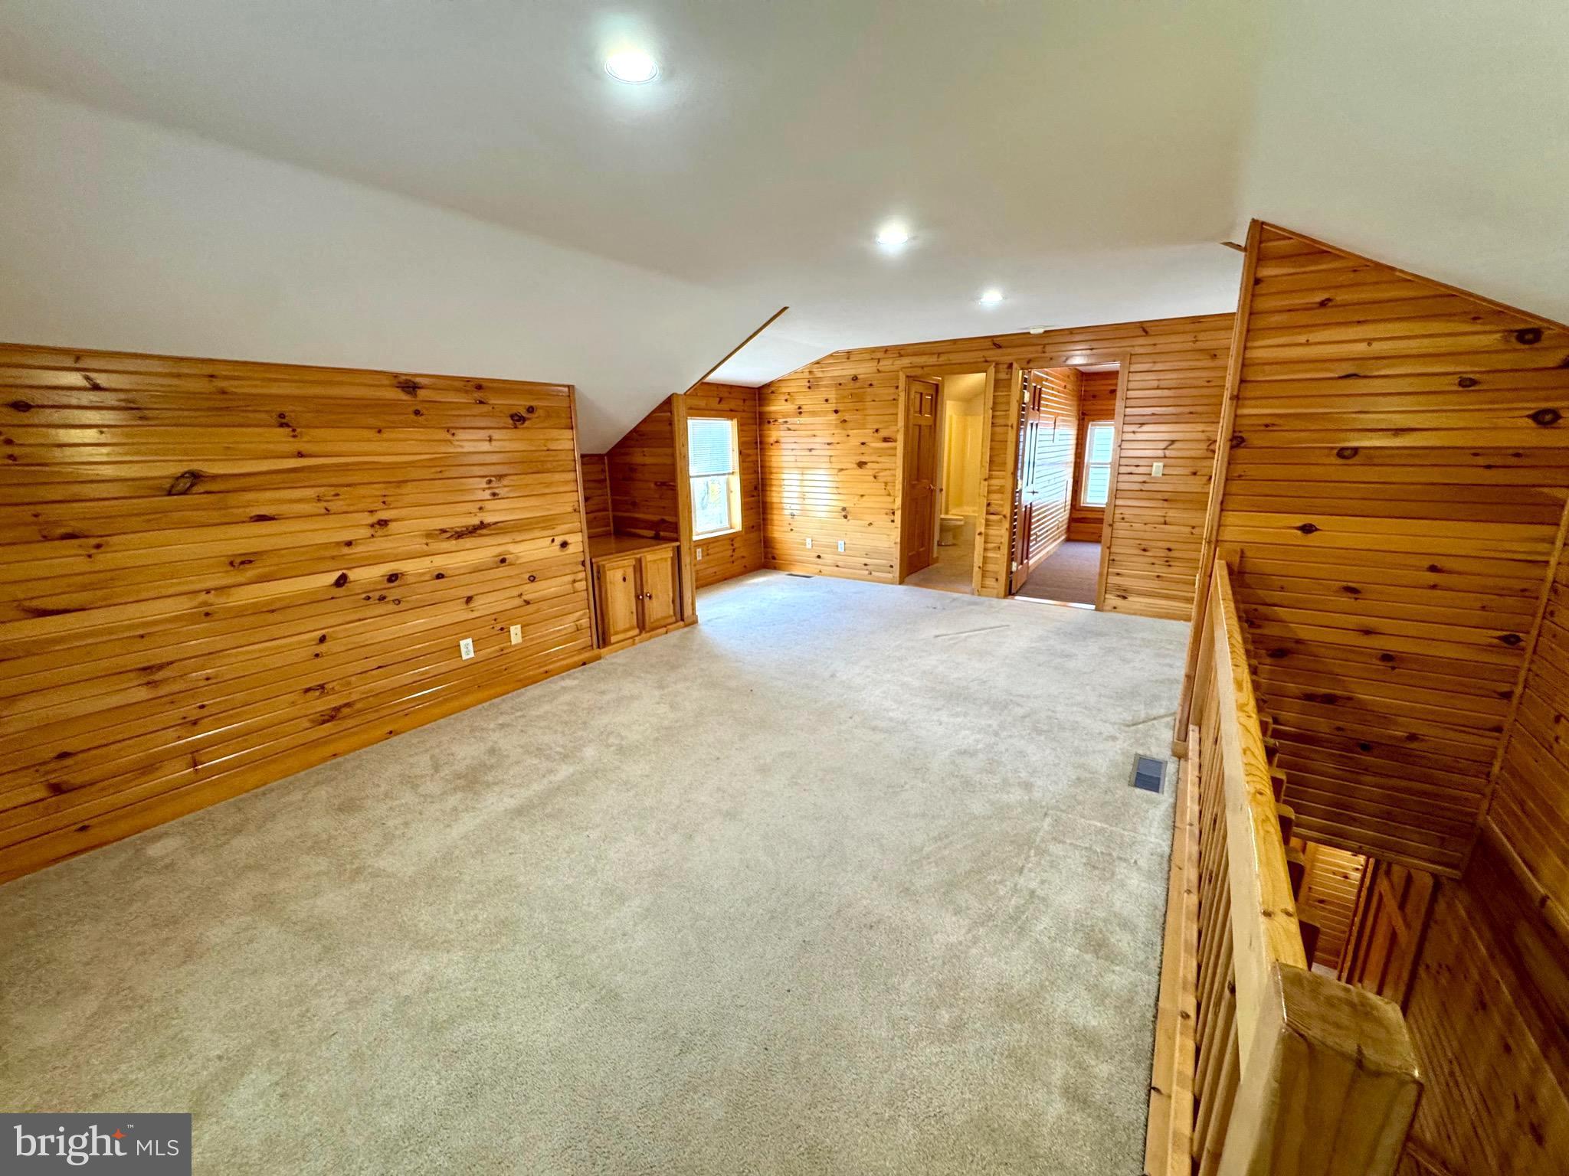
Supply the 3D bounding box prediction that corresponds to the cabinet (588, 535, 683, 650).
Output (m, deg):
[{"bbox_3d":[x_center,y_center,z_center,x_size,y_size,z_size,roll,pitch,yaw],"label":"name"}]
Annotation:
[{"bbox_3d":[-1.397,0.006,4.976,0.792,0.680,0.886,8,16,32],"label":"cabinet"}]

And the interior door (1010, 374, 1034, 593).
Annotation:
[{"bbox_3d":[2.388,-1.009,6.221,0.045,2.030,0.760,7,15,28],"label":"interior door"}]

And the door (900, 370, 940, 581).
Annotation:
[{"bbox_3d":[1.459,-1.151,6.846,0.045,2.030,0.760,8,16,31],"label":"door"}]

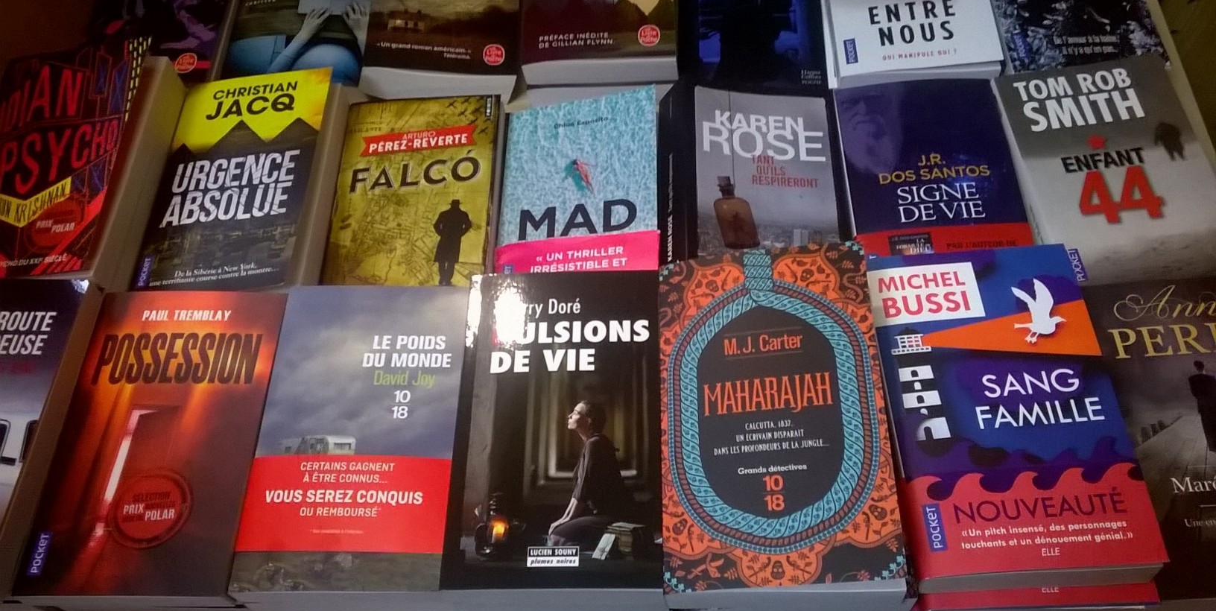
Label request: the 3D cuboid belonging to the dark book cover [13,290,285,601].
[{"bbox_3d":[-0.242,0.074,0.552,0.108,0.021,0.177,0,59,0],"label":"dark book cover"}]

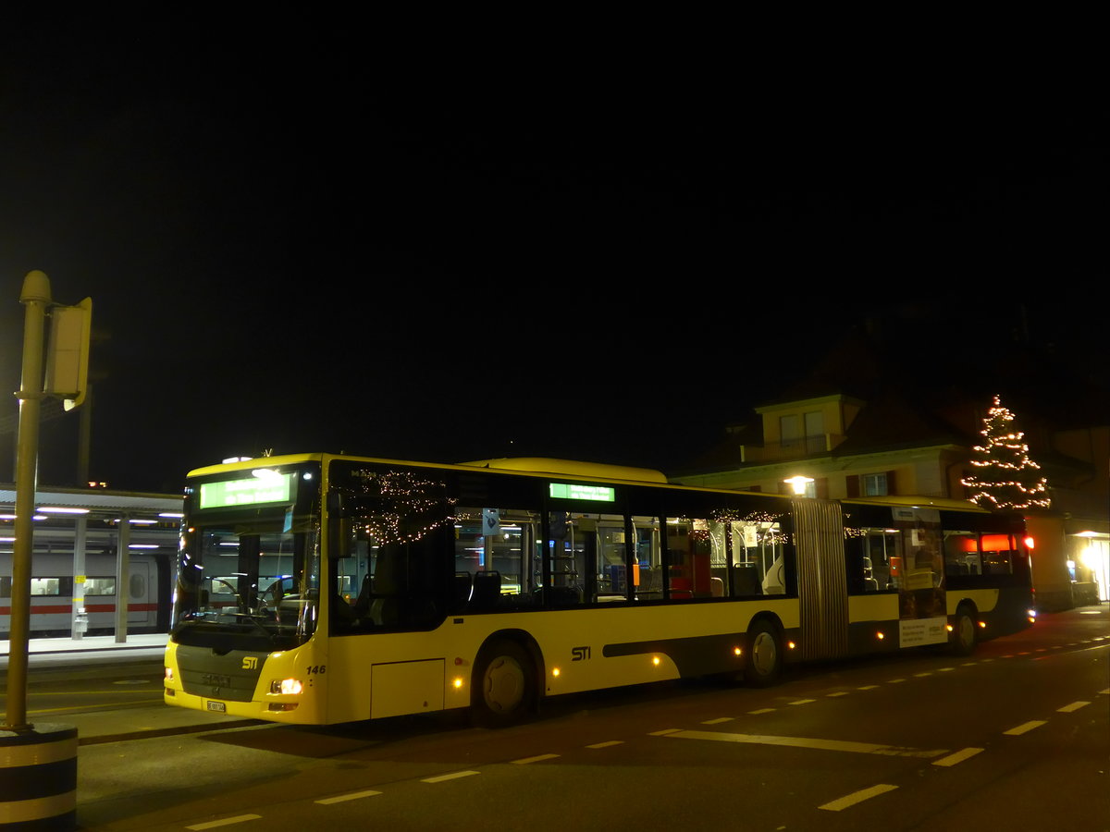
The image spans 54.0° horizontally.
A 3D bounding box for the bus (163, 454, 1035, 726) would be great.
[{"bbox_3d":[2.850,2.481,16.781,2.550,3.020,17.980,-9,-11,42],"label":"bus"}]

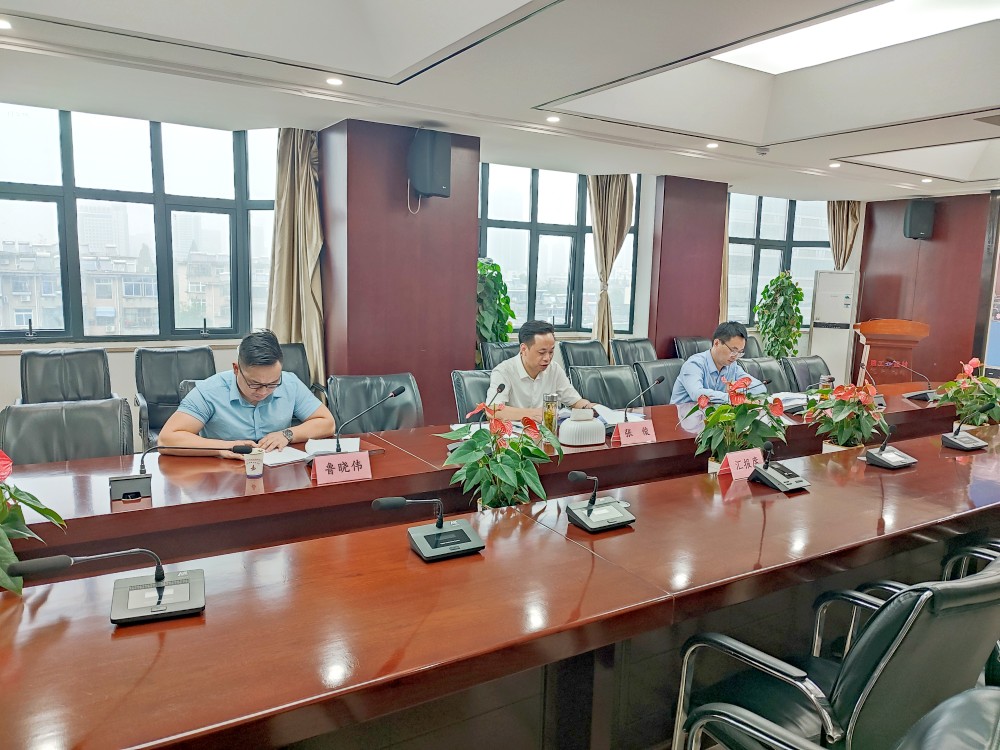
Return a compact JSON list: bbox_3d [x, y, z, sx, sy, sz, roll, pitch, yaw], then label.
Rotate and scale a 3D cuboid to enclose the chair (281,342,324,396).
[{"bbox_3d":[-1.588,0.271,5.382,0.580,0.950,0.620,-3,9,-31],"label":"chair"}]

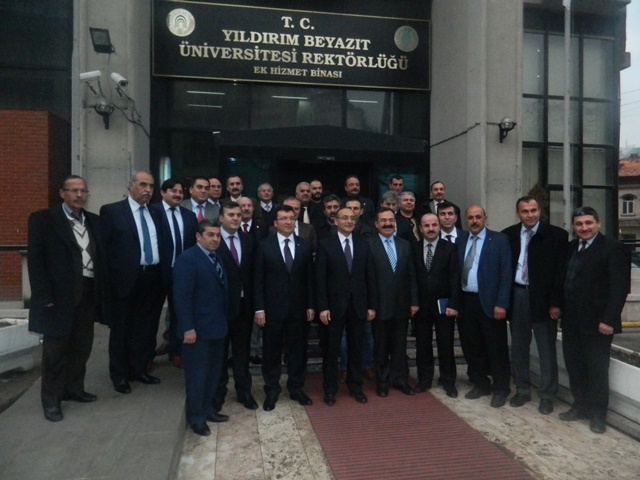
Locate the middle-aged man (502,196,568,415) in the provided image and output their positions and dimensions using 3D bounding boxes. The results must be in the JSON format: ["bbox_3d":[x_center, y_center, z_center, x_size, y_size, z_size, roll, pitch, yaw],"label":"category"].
[{"bbox_3d":[1.888,0.538,4.069,0.570,1.830,0.380,1,2,27],"label":"middle-aged man"}]

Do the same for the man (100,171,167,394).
[{"bbox_3d":[-1.514,0.323,3.750,0.550,1.770,0.340,0,1,-38],"label":"man"}]

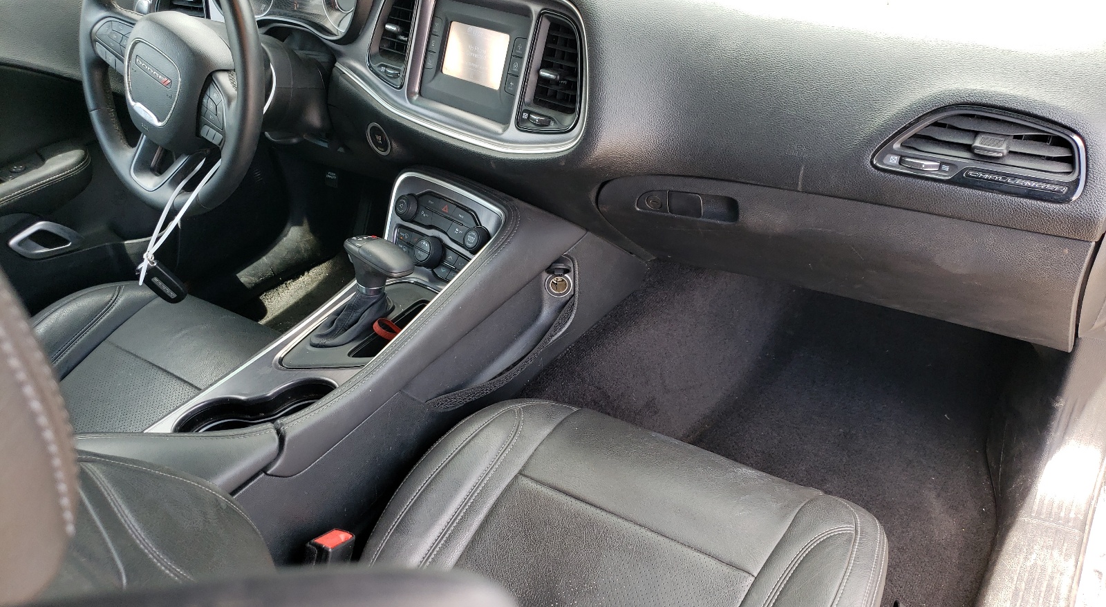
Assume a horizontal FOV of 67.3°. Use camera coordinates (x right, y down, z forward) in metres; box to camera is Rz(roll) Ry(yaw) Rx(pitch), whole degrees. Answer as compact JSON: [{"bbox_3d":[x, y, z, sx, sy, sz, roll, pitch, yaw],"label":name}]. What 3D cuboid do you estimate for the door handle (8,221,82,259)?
[{"bbox_3d":[-0.845,-0.104,1.387,0.030,0.057,0.108,19,44,29],"label":"door handle"}]

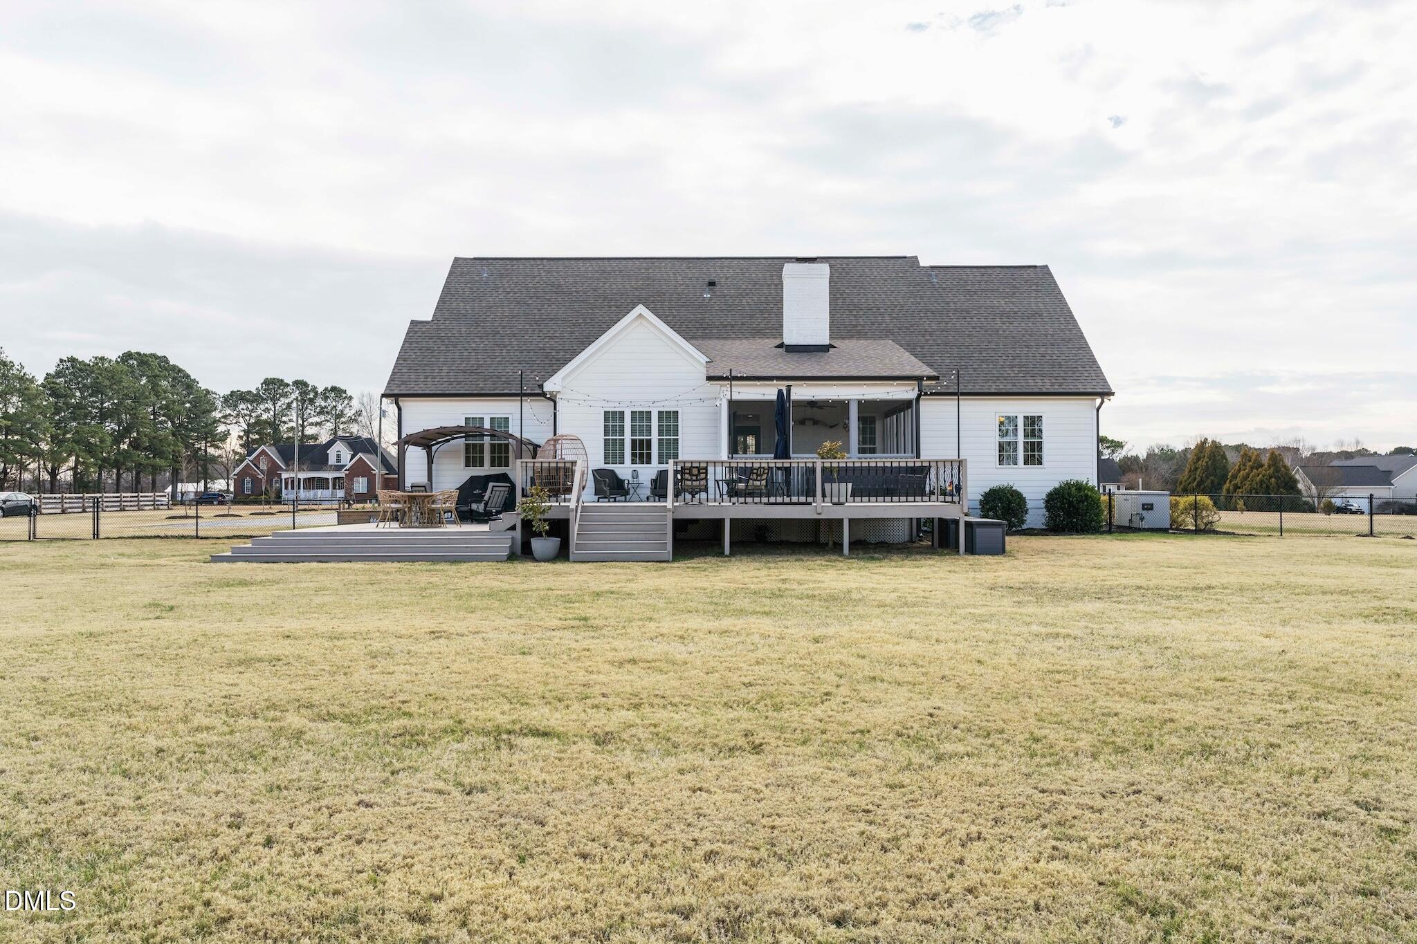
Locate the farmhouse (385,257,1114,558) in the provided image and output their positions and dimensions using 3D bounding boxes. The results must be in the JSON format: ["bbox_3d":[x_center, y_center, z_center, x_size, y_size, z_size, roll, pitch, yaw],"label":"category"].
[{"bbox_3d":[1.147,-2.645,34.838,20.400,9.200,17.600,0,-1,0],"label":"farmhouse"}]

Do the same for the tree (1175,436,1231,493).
[{"bbox_3d":[41.300,0.164,92.005,4.500,6.200,4.400,0,-1,25],"label":"tree"}]

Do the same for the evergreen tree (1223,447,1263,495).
[{"bbox_3d":[44.601,0.561,92.000,3.600,5.400,3.600,0,-1,25],"label":"evergreen tree"}]

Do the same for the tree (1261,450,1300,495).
[{"bbox_3d":[47.501,0.658,91.999,3.800,5.200,3.700,0,-1,25],"label":"tree"}]

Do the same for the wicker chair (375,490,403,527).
[{"bbox_3d":[-7.119,0.863,24.891,0.580,0.830,0.580,0,-1,-10],"label":"wicker chair"}]

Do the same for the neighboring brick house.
[{"bbox_3d":[-53.500,-0.266,155.017,21.000,9.400,15.000,0,-1,-2],"label":"neighboring brick house"}]

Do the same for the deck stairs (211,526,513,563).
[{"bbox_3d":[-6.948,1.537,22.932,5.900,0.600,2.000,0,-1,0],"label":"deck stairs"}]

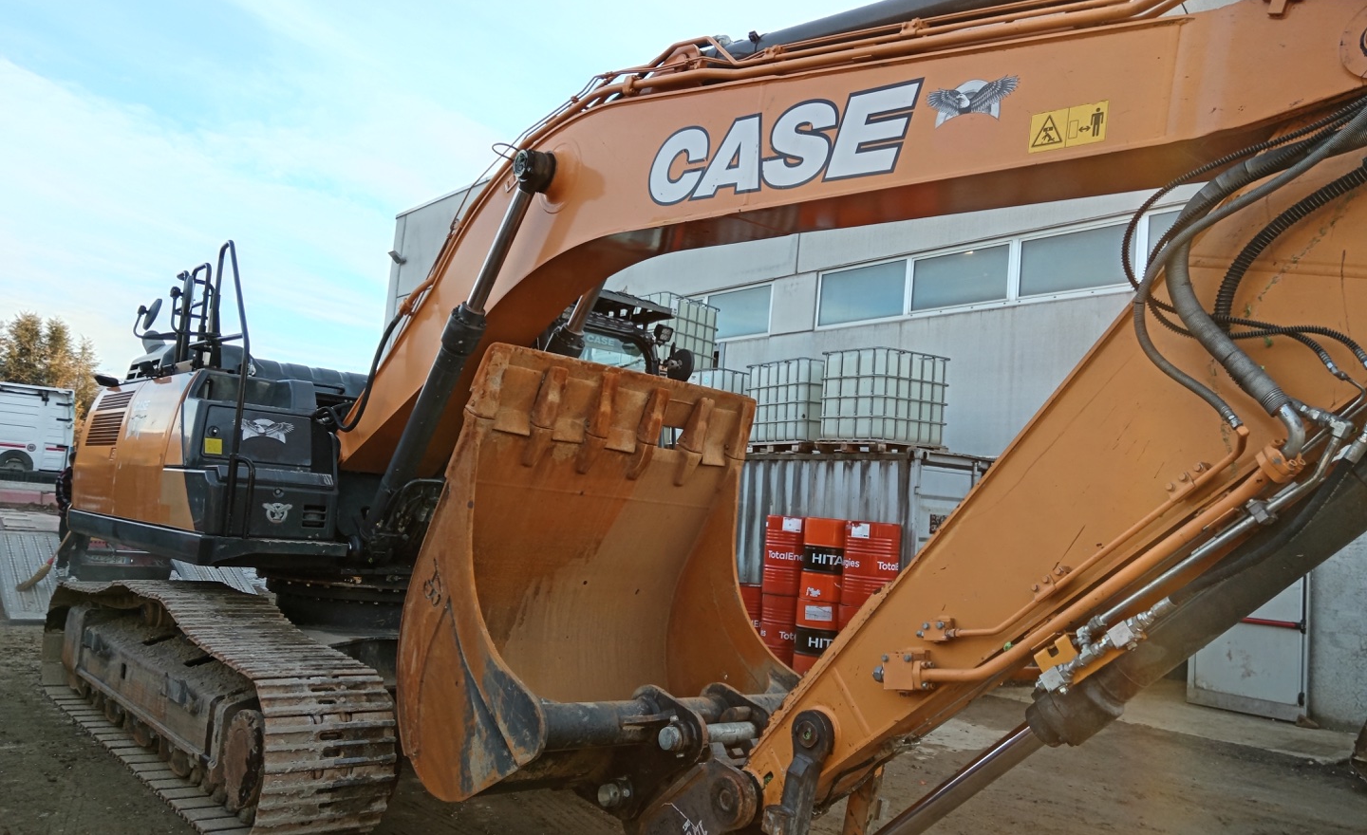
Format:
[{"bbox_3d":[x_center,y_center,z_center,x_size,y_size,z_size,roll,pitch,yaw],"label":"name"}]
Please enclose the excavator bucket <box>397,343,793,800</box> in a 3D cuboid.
[{"bbox_3d":[-0.253,0.752,5.151,1.640,1.950,1.420,10,-8,-39],"label":"excavator bucket"}]

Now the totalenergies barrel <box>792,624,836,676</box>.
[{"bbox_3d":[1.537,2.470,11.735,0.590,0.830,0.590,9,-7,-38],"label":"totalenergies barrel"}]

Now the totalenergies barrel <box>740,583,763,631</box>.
[{"bbox_3d":[0.865,2.496,12.828,0.580,0.860,0.580,9,-7,-38],"label":"totalenergies barrel"}]

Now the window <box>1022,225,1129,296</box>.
[{"bbox_3d":[5.118,-2.045,13.918,0.080,0.755,1.662,9,-7,-38],"label":"window"}]

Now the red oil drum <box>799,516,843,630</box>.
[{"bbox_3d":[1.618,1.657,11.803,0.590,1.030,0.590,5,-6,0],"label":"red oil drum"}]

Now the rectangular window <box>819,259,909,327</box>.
[{"bbox_3d":[2.788,-1.937,16.801,0.080,0.864,1.794,9,-7,-38],"label":"rectangular window"}]

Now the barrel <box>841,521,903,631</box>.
[{"bbox_3d":[1.994,1.620,11.337,0.590,1.000,0.590,5,-6,0],"label":"barrel"}]

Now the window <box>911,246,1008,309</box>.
[{"bbox_3d":[3.959,-1.989,15.352,0.080,0.774,1.681,9,-7,-38],"label":"window"}]

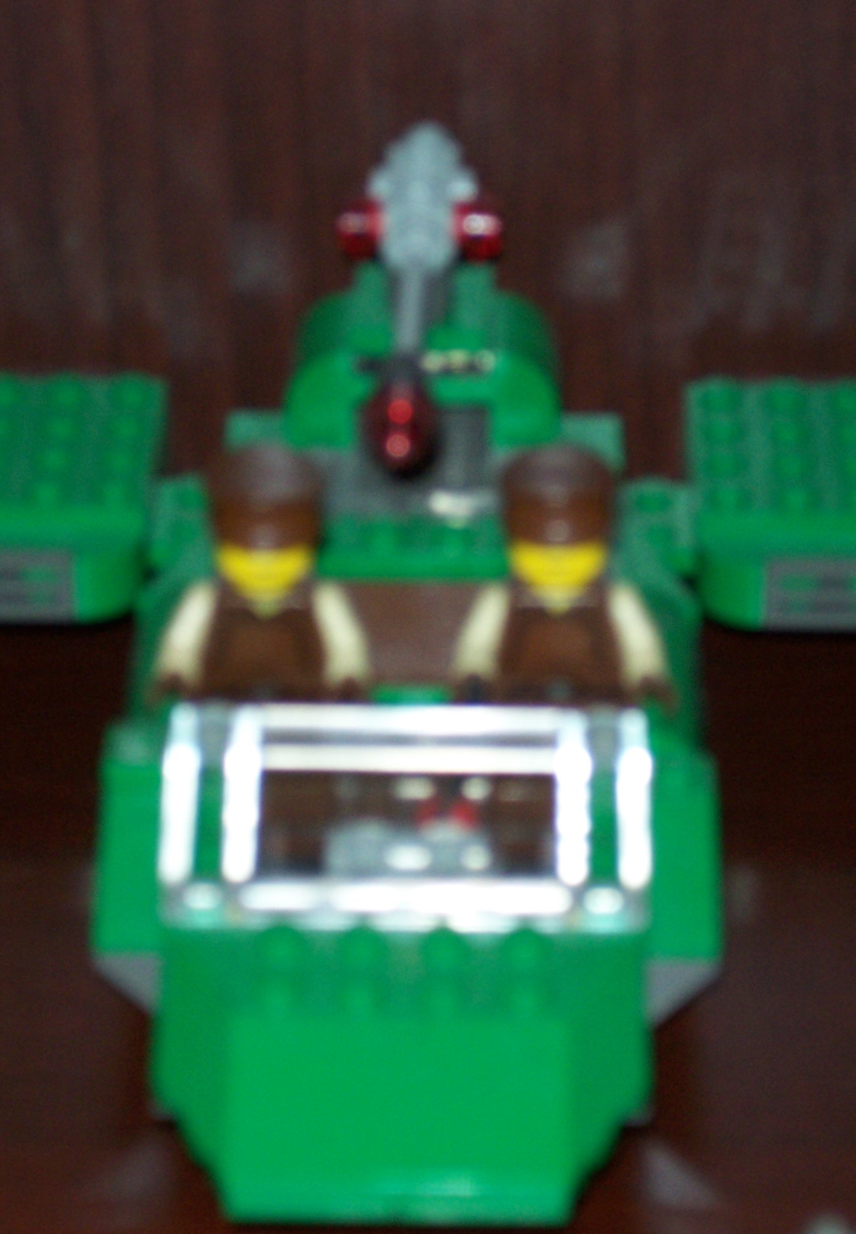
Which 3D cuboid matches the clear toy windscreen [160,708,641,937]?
[{"bbox_3d":[-0.002,0.020,0.391,0.048,0.018,0.016,0,32,1],"label":"clear toy windscreen"}]

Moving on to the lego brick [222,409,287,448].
[{"bbox_3d":[-0.021,-0.020,0.473,0.009,0.006,0.011,0,32,1],"label":"lego brick"}]

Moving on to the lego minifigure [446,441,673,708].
[{"bbox_3d":[0.014,0.001,0.428,0.024,0.033,0.018,0,32,1],"label":"lego minifigure"}]

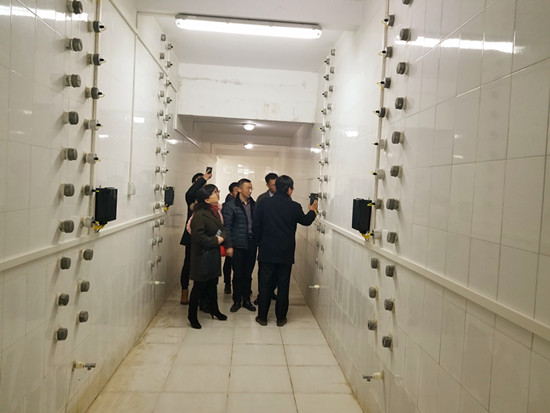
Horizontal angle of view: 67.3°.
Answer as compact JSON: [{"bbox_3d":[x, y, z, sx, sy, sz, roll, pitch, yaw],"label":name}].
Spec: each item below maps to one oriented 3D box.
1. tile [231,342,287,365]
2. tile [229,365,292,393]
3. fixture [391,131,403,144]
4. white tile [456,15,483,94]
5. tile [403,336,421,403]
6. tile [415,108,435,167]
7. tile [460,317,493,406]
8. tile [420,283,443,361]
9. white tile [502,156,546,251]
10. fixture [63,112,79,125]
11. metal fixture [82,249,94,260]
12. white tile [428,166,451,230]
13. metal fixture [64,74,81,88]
[{"bbox_3d":[-0.157,1.419,3.952,0.506,0.010,0.499,3,3,-4],"label":"tile"},{"bbox_3d":[-0.124,1.444,3.456,0.502,0.010,0.496,3,3,-4],"label":"tile"},{"bbox_3d":[0.743,-0.414,2.501,0.058,0.070,0.070,3,2,-4],"label":"fixture"},{"bbox_3d":[0.828,-0.636,1.742,0.010,0.303,0.198,2,3,-4],"label":"white tile"},{"bbox_3d":[0.720,0.845,2.171,0.010,0.298,0.192,3,3,-4],"label":"tile"},{"bbox_3d":[0.778,-0.347,2.112,0.010,0.298,0.192,3,3,-4],"label":"tile"},{"bbox_3d":[0.787,0.590,1.602,0.010,0.303,0.198,2,3,-4],"label":"tile"},{"bbox_3d":[0.759,0.572,1.991,0.010,0.303,0.198,2,3,-4],"label":"tile"},{"bbox_3d":[0.828,-0.009,1.381,0.010,0.303,0.198,2,3,-4],"label":"white tile"},{"bbox_3d":[-1.123,-0.480,2.267,0.065,0.070,0.070,3,3,-4],"label":"fixture"},{"bbox_3d":[-1.190,0.308,2.640,0.065,0.070,0.068,2,3,-4],"label":"metal fixture"},{"bbox_3d":[0.787,-0.037,1.964,0.010,0.303,0.198,2,3,-4],"label":"white tile"},{"bbox_3d":[-1.136,-0.703,2.318,0.058,0.070,0.070,3,2,-4],"label":"metal fixture"}]

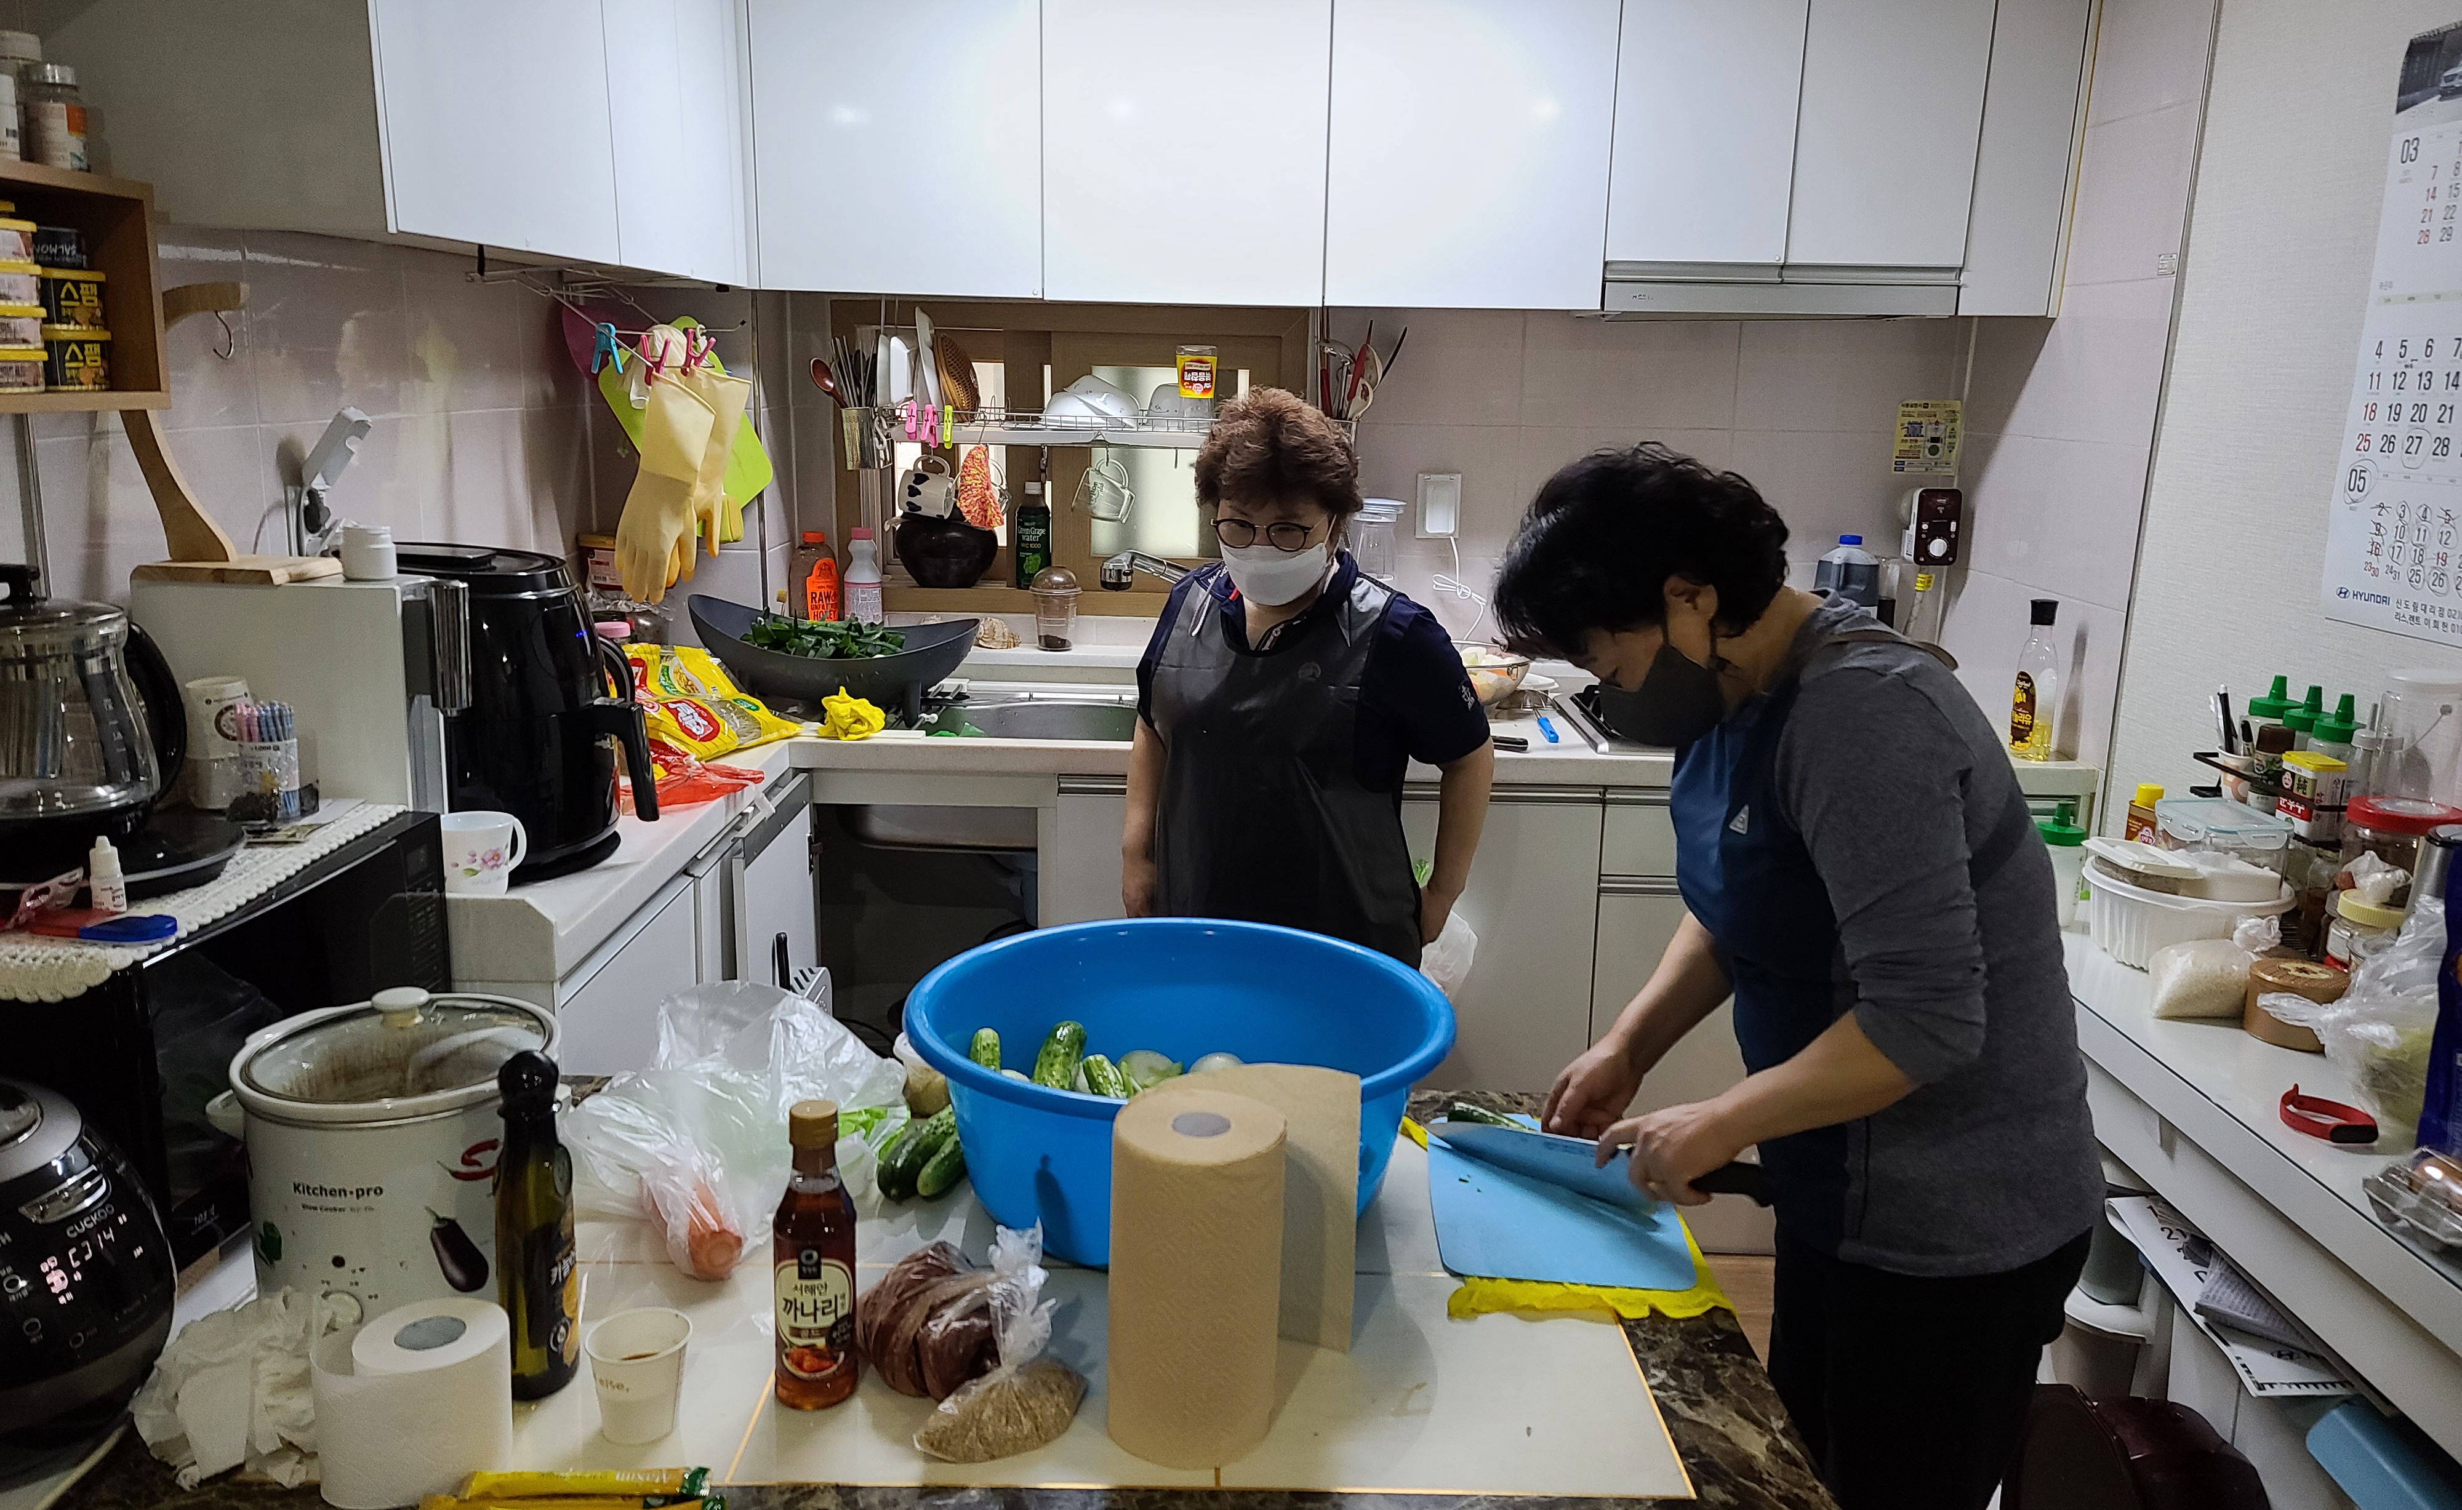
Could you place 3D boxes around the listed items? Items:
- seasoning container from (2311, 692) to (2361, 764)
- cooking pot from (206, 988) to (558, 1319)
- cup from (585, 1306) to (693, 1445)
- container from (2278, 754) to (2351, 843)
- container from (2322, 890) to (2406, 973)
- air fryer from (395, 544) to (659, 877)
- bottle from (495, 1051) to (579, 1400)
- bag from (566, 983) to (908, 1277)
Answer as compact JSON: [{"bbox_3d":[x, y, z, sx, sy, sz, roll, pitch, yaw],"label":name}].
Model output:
[{"bbox_3d":[1.266,0.011,2.059,0.060,0.165,0.060,-3,13,-17],"label":"seasoning container"},{"bbox_3d":[-0.651,0.312,1.392,0.282,0.246,0.236,1,13,0],"label":"cooking pot"},{"bbox_3d":[-0.418,0.443,1.261,0.072,0.070,0.072,1,13,0],"label":"cup"},{"bbox_3d":[1.192,0.048,1.965,0.035,0.085,0.052,-1,13,-8],"label":"container"},{"bbox_3d":[1.196,0.191,1.870,0.070,0.078,0.070,-2,13,-16],"label":"container"},{"bbox_3d":[-0.825,-0.049,2.058,0.365,0.350,0.285,6,14,20],"label":"air fryer"},{"bbox_3d":[-0.500,0.335,1.275,0.048,0.258,0.048,4,13,11],"label":"bottle"},{"bbox_3d":[-0.469,0.316,1.608,0.320,0.150,0.330,1,13,0],"label":"bag"}]

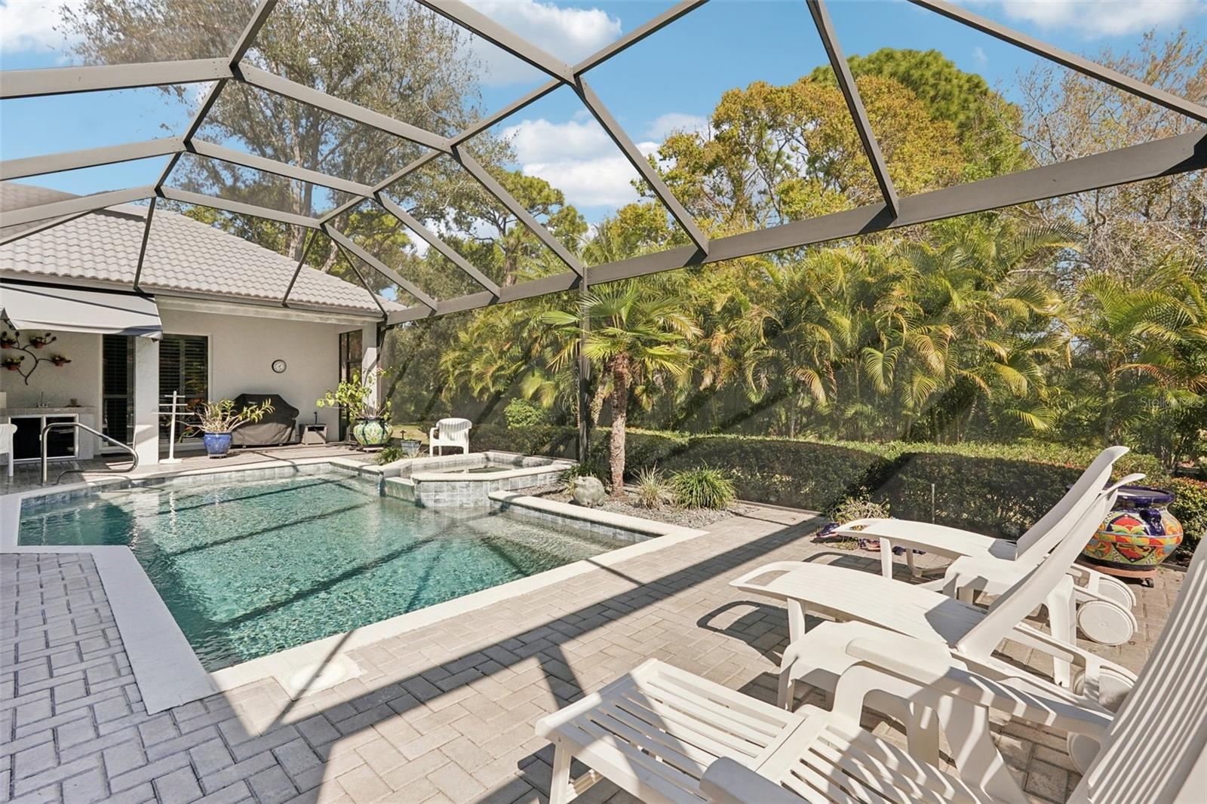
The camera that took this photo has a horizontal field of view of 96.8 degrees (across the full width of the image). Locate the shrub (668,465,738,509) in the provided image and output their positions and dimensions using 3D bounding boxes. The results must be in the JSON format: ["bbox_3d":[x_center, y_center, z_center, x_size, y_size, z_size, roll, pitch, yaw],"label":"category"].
[{"bbox_3d":[1.140,0.960,6.150,0.740,0.460,0.720,0,0,0],"label":"shrub"}]

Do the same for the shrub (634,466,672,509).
[{"bbox_3d":[0.565,0.955,6.120,0.460,0.470,0.460,0,0,0],"label":"shrub"}]

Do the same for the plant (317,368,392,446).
[{"bbox_3d":[-5.470,0.170,11.850,1.450,1.760,1.250,0,0,0],"label":"plant"}]

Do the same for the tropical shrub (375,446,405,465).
[{"bbox_3d":[-3.960,0.985,9.950,0.540,0.380,0.520,0,0,0],"label":"tropical shrub"}]

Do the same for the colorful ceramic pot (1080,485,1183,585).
[{"bbox_3d":[3.510,0.905,3.640,0.580,0.580,0.580,0,0,0],"label":"colorful ceramic pot"}]

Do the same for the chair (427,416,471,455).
[{"bbox_3d":[-2.850,0.735,9.950,0.630,0.840,0.620,0,0,0],"label":"chair"}]

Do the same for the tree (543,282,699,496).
[{"bbox_3d":[0.220,-0.150,6.620,1.900,2.680,1.850,0,0,0],"label":"tree"}]

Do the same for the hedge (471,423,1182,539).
[{"bbox_3d":[0.960,0.810,7.830,9.700,0.800,1.000,0,0,43],"label":"hedge"}]

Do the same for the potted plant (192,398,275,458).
[{"bbox_3d":[-7.180,0.500,10.400,1.150,1.150,1.350,0,0,43],"label":"potted plant"}]

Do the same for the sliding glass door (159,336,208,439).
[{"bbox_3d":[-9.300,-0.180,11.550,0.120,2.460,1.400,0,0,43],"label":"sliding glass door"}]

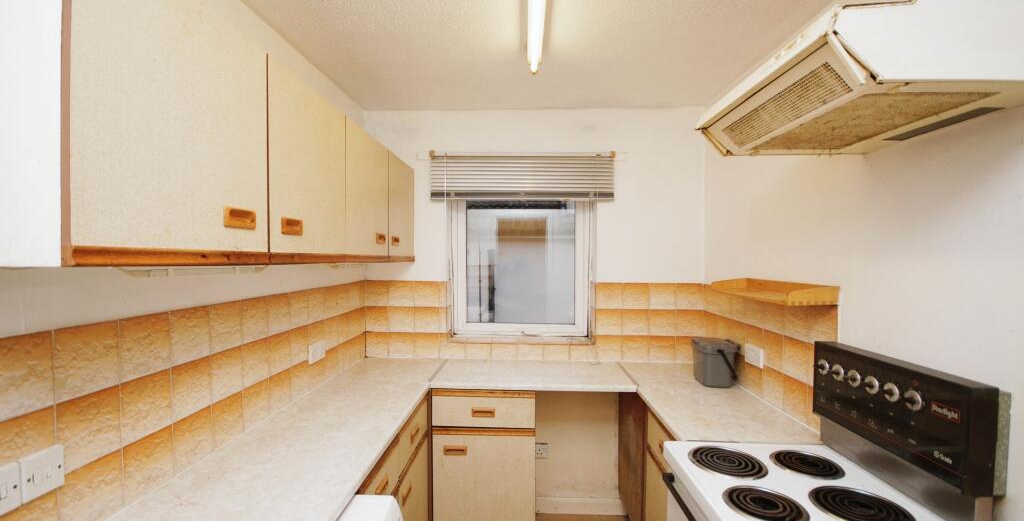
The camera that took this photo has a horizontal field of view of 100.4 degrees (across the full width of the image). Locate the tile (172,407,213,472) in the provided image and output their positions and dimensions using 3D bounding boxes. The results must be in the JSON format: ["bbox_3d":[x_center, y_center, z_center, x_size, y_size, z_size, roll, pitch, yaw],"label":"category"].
[{"bbox_3d":[-0.917,0.511,1.226,0.010,0.147,0.150,0,0,2],"label":"tile"}]

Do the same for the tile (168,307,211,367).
[{"bbox_3d":[-0.916,0.212,1.213,0.010,0.150,0.150,0,0,2],"label":"tile"}]

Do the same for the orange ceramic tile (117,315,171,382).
[{"bbox_3d":[-0.926,0.215,1.081,0.010,0.150,0.145,0,1,2],"label":"orange ceramic tile"}]

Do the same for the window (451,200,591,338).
[{"bbox_3d":[0.054,-0.005,2.565,0.840,0.940,0.070,0,1,2],"label":"window"}]

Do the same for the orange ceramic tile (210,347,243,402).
[{"bbox_3d":[-0.912,0.363,1.362,0.010,0.150,0.150,0,0,2],"label":"orange ceramic tile"}]

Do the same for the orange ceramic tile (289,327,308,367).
[{"bbox_3d":[-0.899,0.358,1.793,0.010,0.150,0.145,0,1,3],"label":"orange ceramic tile"}]

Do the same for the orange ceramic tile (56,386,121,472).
[{"bbox_3d":[-0.969,0.383,0.979,0.010,0.154,0.143,0,1,3],"label":"orange ceramic tile"}]

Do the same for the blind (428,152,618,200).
[{"bbox_3d":[0.055,-0.481,2.446,1.056,0.273,0.050,0,1,2],"label":"blind"}]

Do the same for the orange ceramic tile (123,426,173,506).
[{"bbox_3d":[-0.922,0.513,1.082,0.010,0.147,0.150,0,0,2],"label":"orange ceramic tile"}]

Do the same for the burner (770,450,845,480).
[{"bbox_3d":[0.861,0.596,1.248,0.177,0.022,0.177,0,1,3],"label":"burner"}]

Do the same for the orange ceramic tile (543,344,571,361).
[{"bbox_3d":[0.263,0.542,2.502,0.148,0.095,0.010,0,1,3],"label":"orange ceramic tile"}]

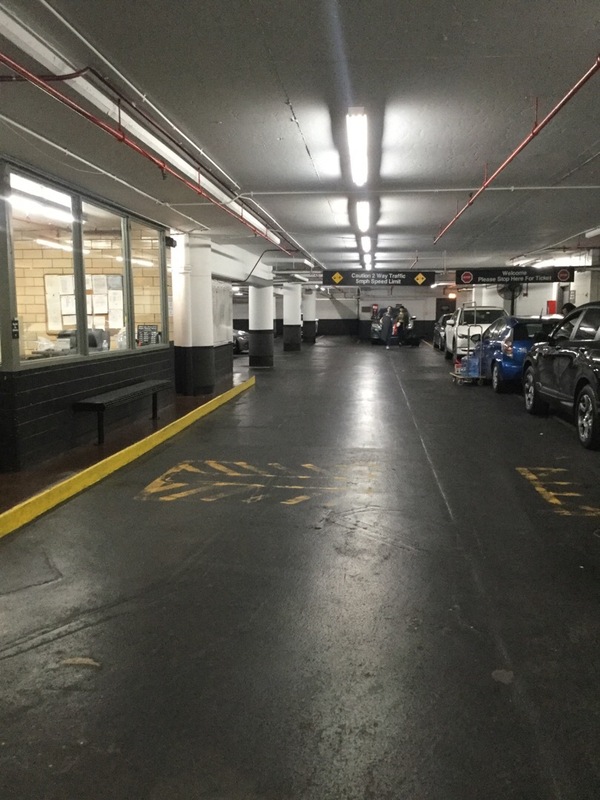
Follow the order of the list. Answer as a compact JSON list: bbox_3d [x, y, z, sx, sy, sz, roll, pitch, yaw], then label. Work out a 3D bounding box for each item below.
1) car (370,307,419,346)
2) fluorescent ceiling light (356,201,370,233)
[{"bbox_3d":[4.380,-3.369,32.700,1.860,1.680,4.500,1,7,9],"label":"car"},{"bbox_3d":[0.830,-2.370,9.200,0.125,0.075,2.440,1,7,6],"label":"fluorescent ceiling light"}]

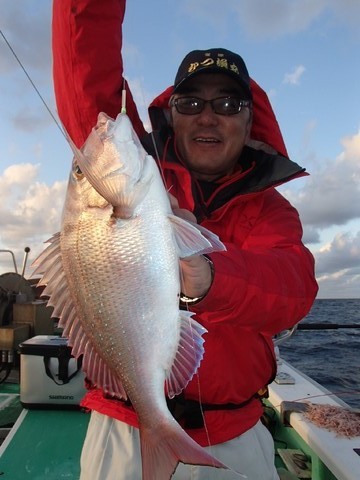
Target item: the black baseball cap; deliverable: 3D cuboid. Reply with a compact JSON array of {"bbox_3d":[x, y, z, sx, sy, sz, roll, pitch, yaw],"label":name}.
[{"bbox_3d":[0.073,-0.357,0.852,0.175,0.140,0.260,0,3,8],"label":"black baseball cap"}]

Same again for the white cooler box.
[{"bbox_3d":[-0.536,0.625,1.885,0.380,0.280,0.280,2,-9,-8],"label":"white cooler box"}]

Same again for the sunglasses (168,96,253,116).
[{"bbox_3d":[0.072,-0.268,0.847,0.148,0.045,0.145,0,3,8],"label":"sunglasses"}]

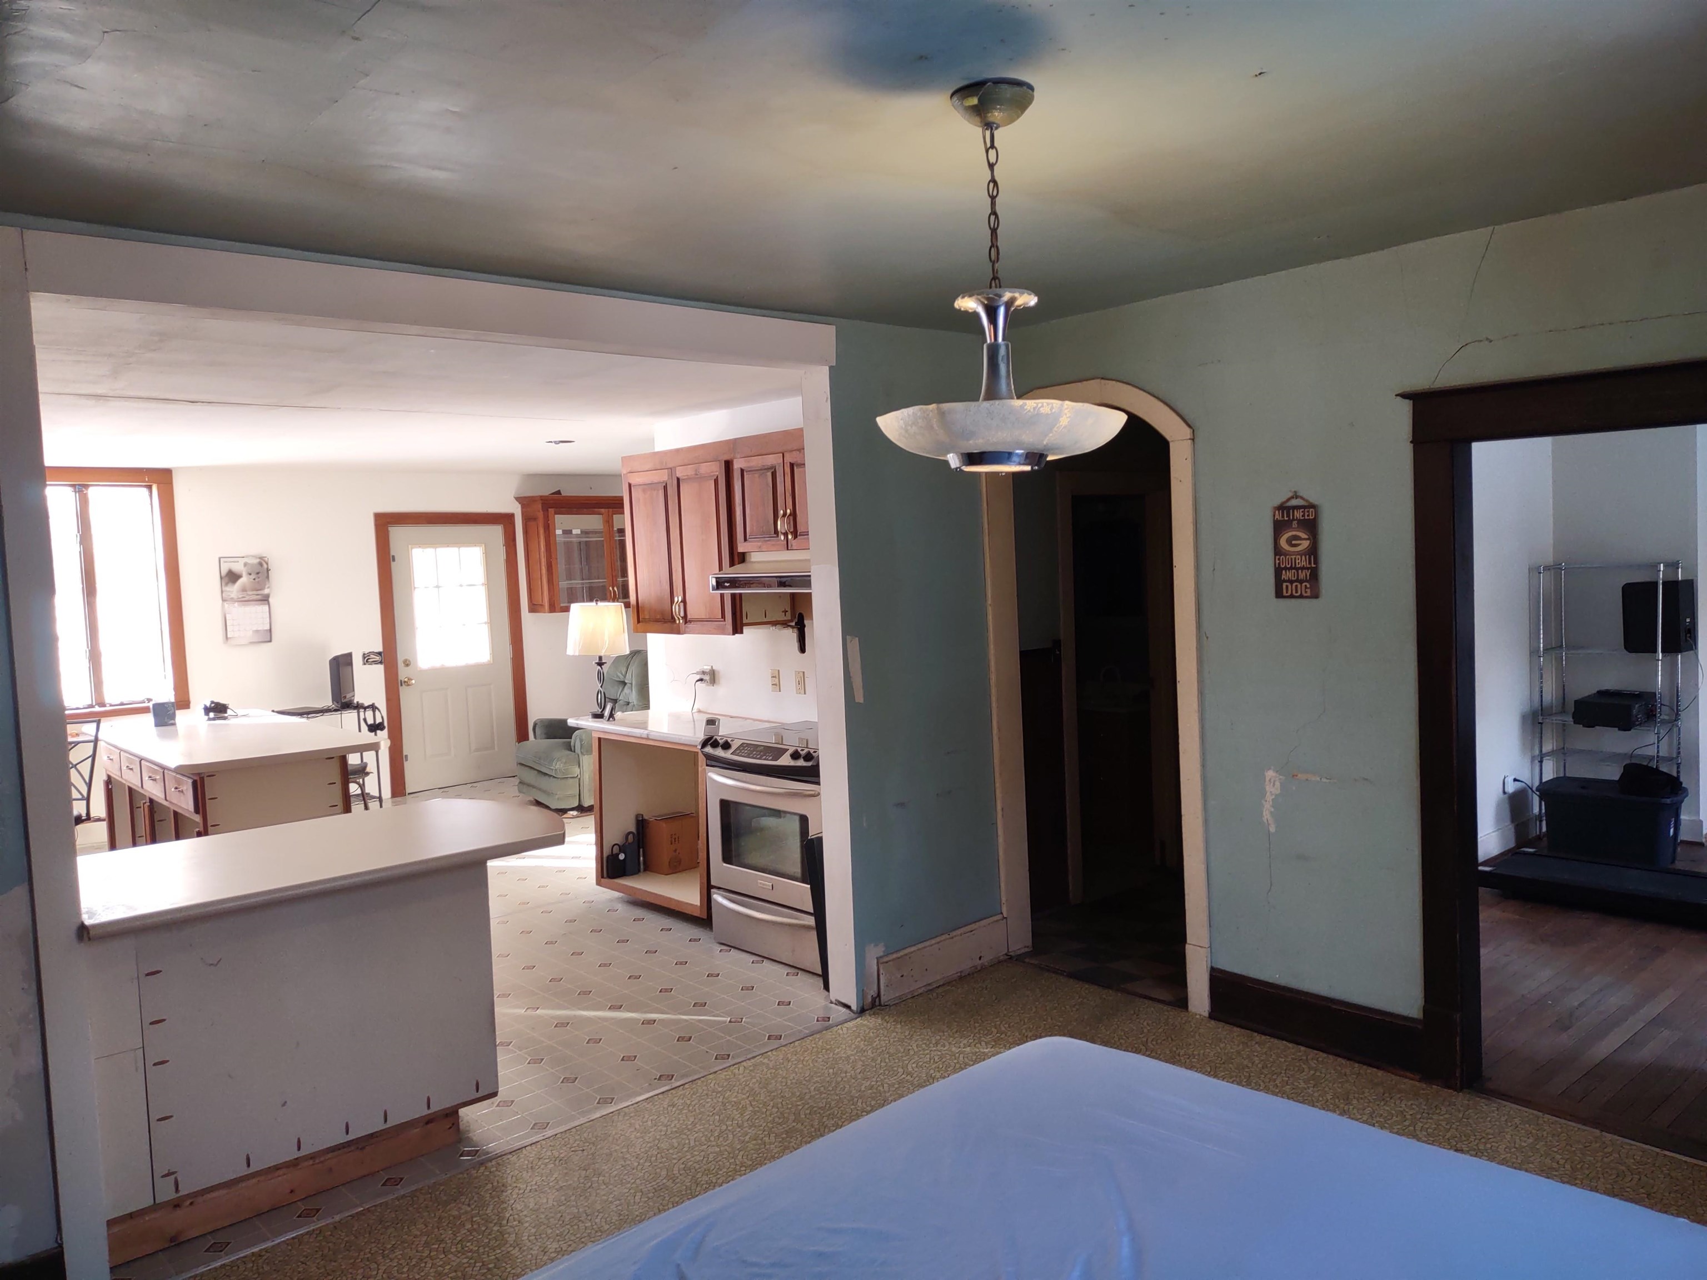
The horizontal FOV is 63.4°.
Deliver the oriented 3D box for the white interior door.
[{"bbox_3d":[-3.075,0.121,10.646,0.935,2.003,0.050,-6,5,-44],"label":"white interior door"}]

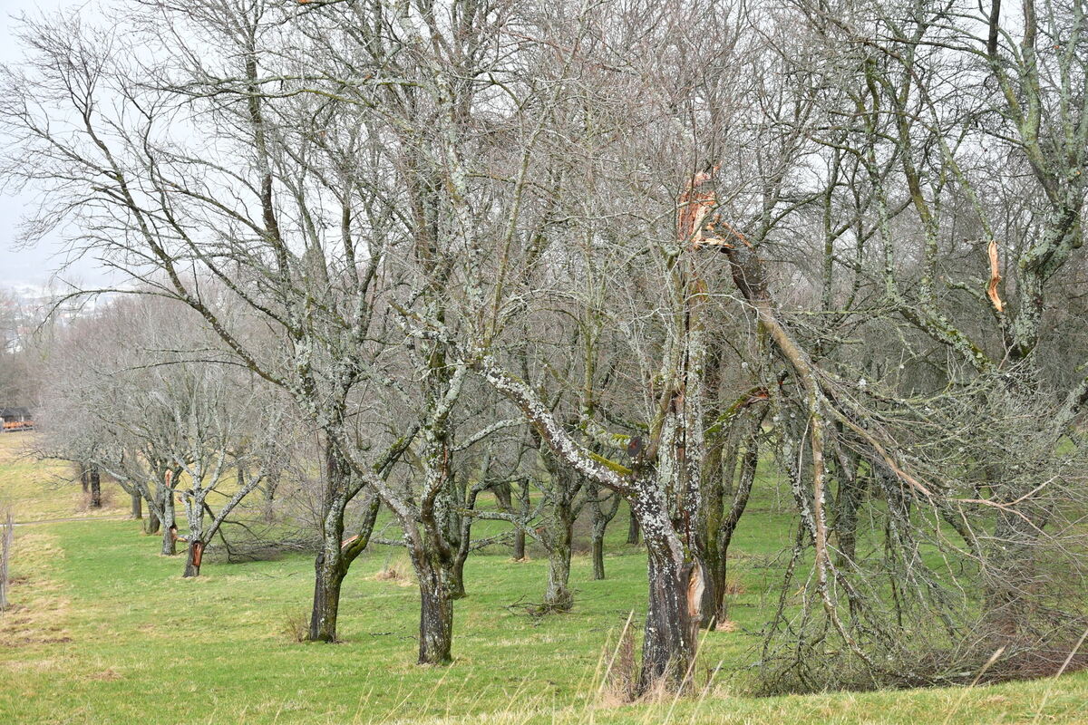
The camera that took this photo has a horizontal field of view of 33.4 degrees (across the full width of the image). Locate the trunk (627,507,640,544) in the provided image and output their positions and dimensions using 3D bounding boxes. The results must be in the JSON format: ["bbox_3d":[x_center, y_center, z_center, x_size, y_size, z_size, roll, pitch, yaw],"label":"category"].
[{"bbox_3d":[2.717,4.951,55.160,0.441,1.158,0.450,0,1,0],"label":"trunk"}]

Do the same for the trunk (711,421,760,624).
[{"bbox_3d":[2.929,2.468,27.960,0.811,3.132,0.650,0,1,0],"label":"trunk"}]

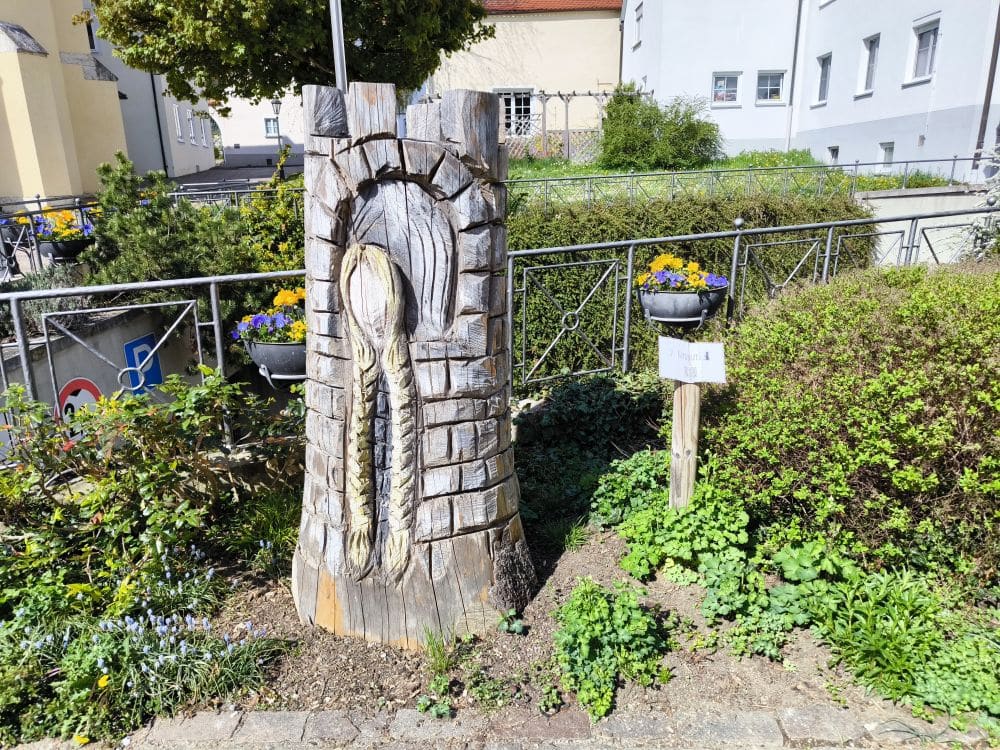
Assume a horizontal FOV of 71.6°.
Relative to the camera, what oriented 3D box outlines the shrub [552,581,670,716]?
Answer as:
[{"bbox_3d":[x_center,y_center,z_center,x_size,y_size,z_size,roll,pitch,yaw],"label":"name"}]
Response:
[{"bbox_3d":[0.330,0.843,2.192,0.370,0.220,0.420,-1,14,0],"label":"shrub"}]

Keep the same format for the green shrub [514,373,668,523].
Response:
[{"bbox_3d":[0.436,0.326,3.722,0.880,0.460,0.950,-1,14,0],"label":"green shrub"}]

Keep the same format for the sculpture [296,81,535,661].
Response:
[{"bbox_3d":[-0.311,-0.044,2.507,0.880,1.800,0.760,-2,15,-4],"label":"sculpture"}]

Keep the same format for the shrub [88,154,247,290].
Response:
[{"bbox_3d":[-3.428,-1.489,7.036,1.650,1.500,1.500,-8,16,-24],"label":"shrub"}]

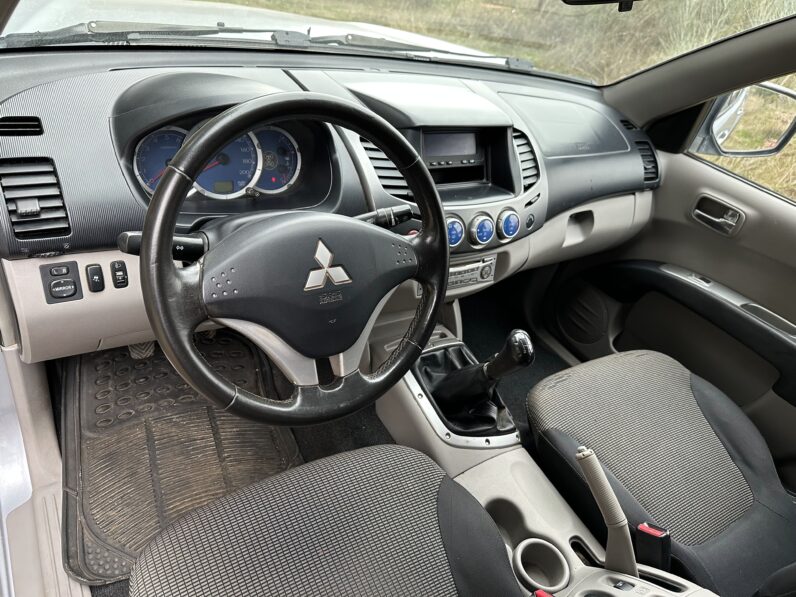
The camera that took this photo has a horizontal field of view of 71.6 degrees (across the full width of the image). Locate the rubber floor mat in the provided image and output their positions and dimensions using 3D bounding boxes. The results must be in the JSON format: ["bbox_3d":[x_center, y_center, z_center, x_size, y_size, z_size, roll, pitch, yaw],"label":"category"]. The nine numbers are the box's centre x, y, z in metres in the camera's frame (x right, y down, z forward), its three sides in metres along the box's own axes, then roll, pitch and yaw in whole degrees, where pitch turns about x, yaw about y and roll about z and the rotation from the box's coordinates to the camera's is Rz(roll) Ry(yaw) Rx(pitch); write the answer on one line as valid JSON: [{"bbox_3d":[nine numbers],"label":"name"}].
[{"bbox_3d":[-0.460,0.268,1.161,0.445,0.065,0.560,-10,48,-27],"label":"rubber floor mat"}]

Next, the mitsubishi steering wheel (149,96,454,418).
[{"bbox_3d":[-0.113,-0.043,0.683,0.385,0.385,0.105,-10,14,-27],"label":"mitsubishi steering wheel"}]

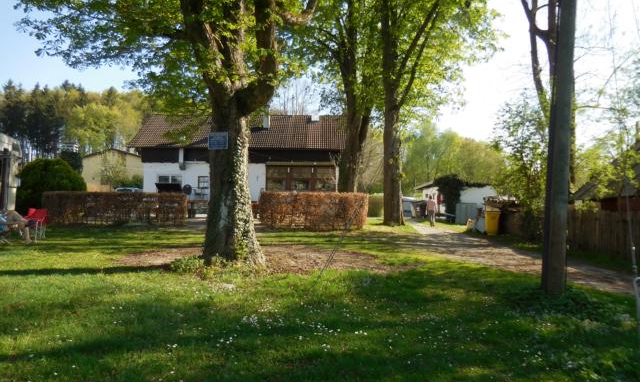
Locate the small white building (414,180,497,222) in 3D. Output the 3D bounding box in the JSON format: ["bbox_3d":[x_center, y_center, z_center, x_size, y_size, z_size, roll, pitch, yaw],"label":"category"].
[{"bbox_3d":[9.800,0.500,31.800,4.100,2.750,5.500,1,-1,-12],"label":"small white building"}]

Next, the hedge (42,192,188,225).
[{"bbox_3d":[-9.734,0.809,22.000,6.900,1.550,1.000,1,-1,0],"label":"hedge"}]

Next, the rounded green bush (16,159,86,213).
[{"bbox_3d":[-13.942,-0.182,24.000,3.600,3.100,3.400,1,-1,0],"label":"rounded green bush"}]

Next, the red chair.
[{"bbox_3d":[-8.436,1.023,13.900,0.550,0.920,0.550,1,-1,-7],"label":"red chair"}]

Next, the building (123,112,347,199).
[{"bbox_3d":[-5.400,-2.550,34.200,14.200,6.800,8.600,1,-1,-1],"label":"building"}]

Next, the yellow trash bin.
[{"bbox_3d":[6.606,1.187,17.700,0.600,1.080,0.720,0,-1,19],"label":"yellow trash bin"}]

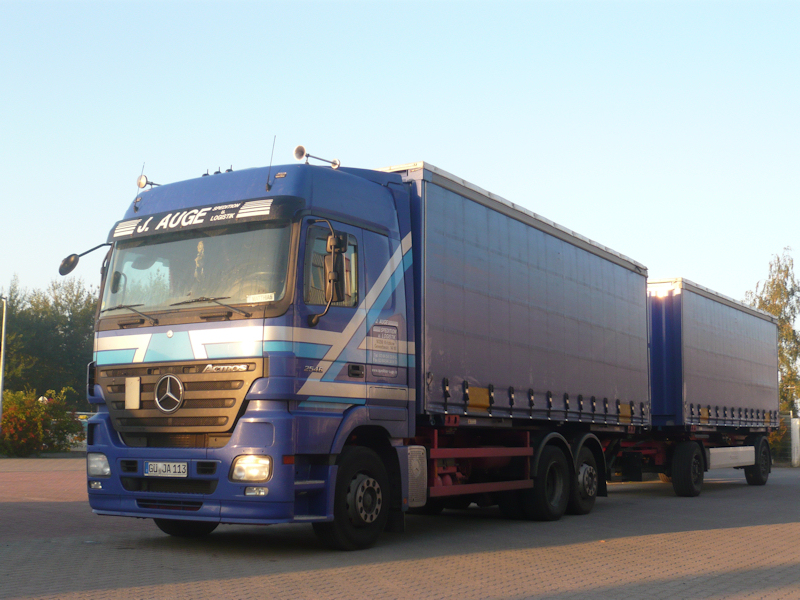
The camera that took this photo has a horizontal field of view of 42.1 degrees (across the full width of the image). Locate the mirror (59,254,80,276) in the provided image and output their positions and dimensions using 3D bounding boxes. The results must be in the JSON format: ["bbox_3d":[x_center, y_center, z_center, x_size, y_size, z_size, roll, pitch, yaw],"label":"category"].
[{"bbox_3d":[-3.214,-0.335,10.105,0.100,0.265,0.220,38,1,15],"label":"mirror"}]

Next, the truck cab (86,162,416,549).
[{"bbox_3d":[-1.507,0.514,10.466,2.520,3.820,2.340,-4,-9,31],"label":"truck cab"}]

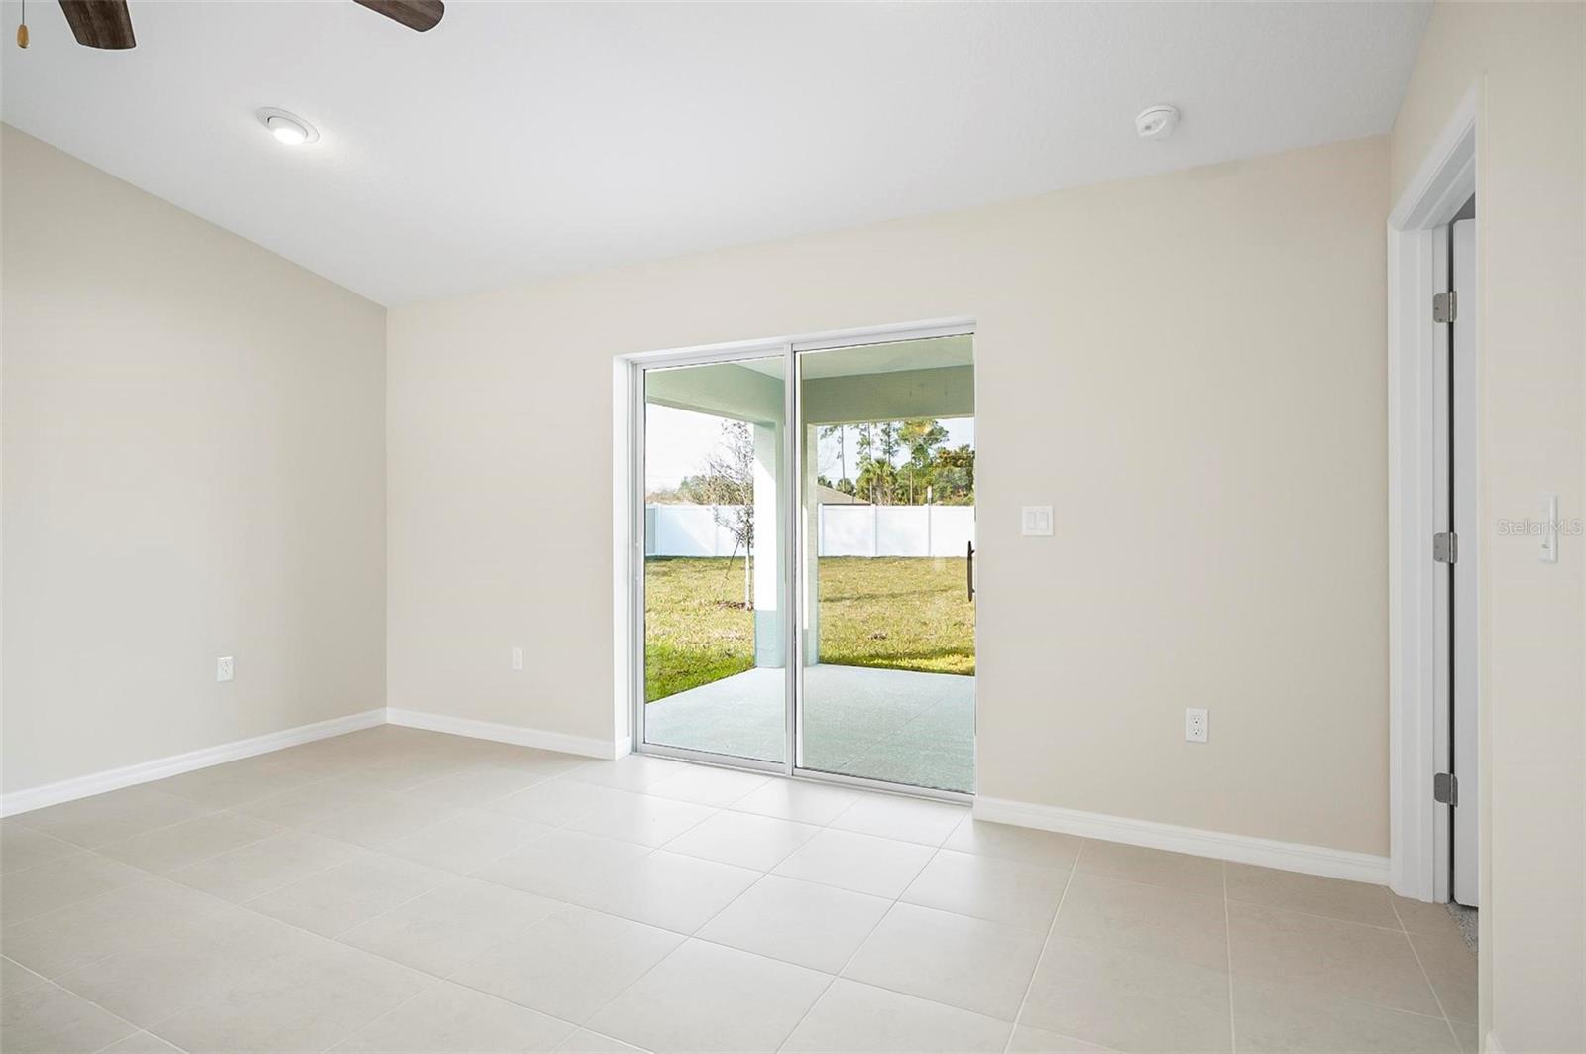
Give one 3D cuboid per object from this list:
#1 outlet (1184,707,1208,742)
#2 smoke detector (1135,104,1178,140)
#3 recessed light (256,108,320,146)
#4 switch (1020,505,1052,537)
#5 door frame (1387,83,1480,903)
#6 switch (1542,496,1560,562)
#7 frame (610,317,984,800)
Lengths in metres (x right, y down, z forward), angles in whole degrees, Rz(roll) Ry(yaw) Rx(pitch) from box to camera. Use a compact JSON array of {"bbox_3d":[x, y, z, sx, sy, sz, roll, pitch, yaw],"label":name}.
[{"bbox_3d":[1.421,0.697,2.783,0.070,0.114,0.010,0,0,27],"label":"outlet"},{"bbox_3d":[1.174,-1.300,2.548,0.132,0.045,0.132,0,-11,27],"label":"smoke detector"},{"bbox_3d":[-1.930,-1.520,3.030,0.205,0.030,0.205,0,-11,27],"label":"recessed light"},{"bbox_3d":[0.935,-0.022,3.027,0.115,0.116,0.012,0,0,27],"label":"switch"},{"bbox_3d":[1.747,0.095,2.075,0.140,2.115,0.955,0,0,27],"label":"door frame"},{"bbox_3d":[1.336,0.002,1.396,0.012,0.116,0.070,0,0,27],"label":"switch"},{"bbox_3d":[0.007,0.156,3.715,1.800,2.000,0.110,0,0,27],"label":"frame"}]

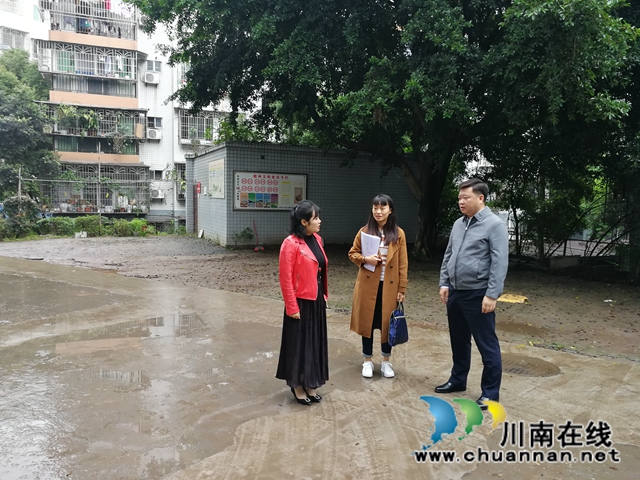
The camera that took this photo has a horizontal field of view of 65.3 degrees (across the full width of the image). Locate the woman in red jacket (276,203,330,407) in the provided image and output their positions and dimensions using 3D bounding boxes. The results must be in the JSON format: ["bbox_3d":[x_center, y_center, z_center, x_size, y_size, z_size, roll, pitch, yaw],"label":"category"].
[{"bbox_3d":[-0.126,0.486,3.934,0.420,1.575,0.450,4,5,40],"label":"woman in red jacket"}]

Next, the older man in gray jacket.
[{"bbox_3d":[1.230,0.405,3.942,0.400,1.755,0.560,-2,5,-35],"label":"older man in gray jacket"}]

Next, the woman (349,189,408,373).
[{"bbox_3d":[0.541,0.417,4.504,0.530,1.639,0.360,1,4,7],"label":"woman"}]

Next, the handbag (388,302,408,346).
[{"bbox_3d":[0.700,0.753,4.450,0.100,0.380,0.260,3,5,33],"label":"handbag"}]

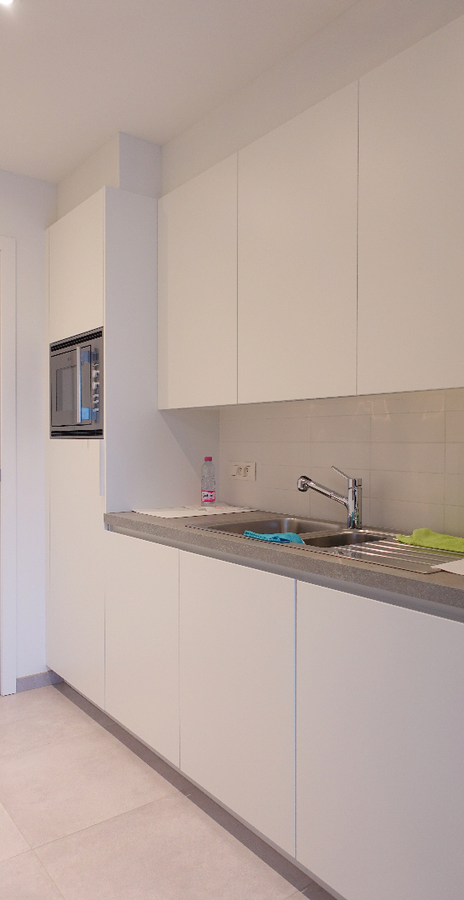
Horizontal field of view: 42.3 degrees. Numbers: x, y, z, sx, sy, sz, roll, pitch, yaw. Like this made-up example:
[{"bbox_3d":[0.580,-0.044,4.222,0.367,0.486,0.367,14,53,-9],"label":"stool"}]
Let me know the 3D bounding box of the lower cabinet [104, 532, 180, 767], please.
[{"bbox_3d":[-0.123,0.714,2.459,0.587,0.753,0.567,-1,1,-38],"label":"lower cabinet"}]

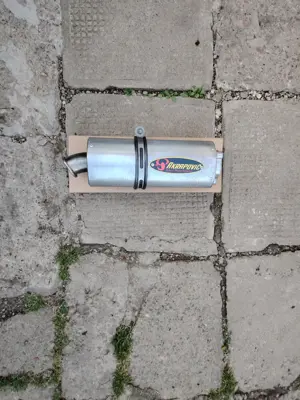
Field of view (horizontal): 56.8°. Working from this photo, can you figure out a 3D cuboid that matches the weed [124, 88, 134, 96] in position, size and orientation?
[{"bbox_3d":[-0.069,-0.362,0.933,0.034,0.020,0.027,0,88,0],"label":"weed"}]

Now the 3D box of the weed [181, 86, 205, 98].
[{"bbox_3d":[0.142,-0.359,0.927,0.080,0.030,0.040,0,88,0],"label":"weed"}]

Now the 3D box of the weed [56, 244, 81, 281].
[{"bbox_3d":[-0.266,0.207,0.904,0.078,0.030,0.124,0,88,0],"label":"weed"}]

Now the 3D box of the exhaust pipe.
[{"bbox_3d":[-0.019,-0.120,0.795,0.456,0.108,0.178,1,88,0],"label":"exhaust pipe"}]

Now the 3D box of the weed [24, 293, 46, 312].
[{"bbox_3d":[-0.372,0.333,0.900,0.071,0.028,0.065,0,88,0],"label":"weed"}]

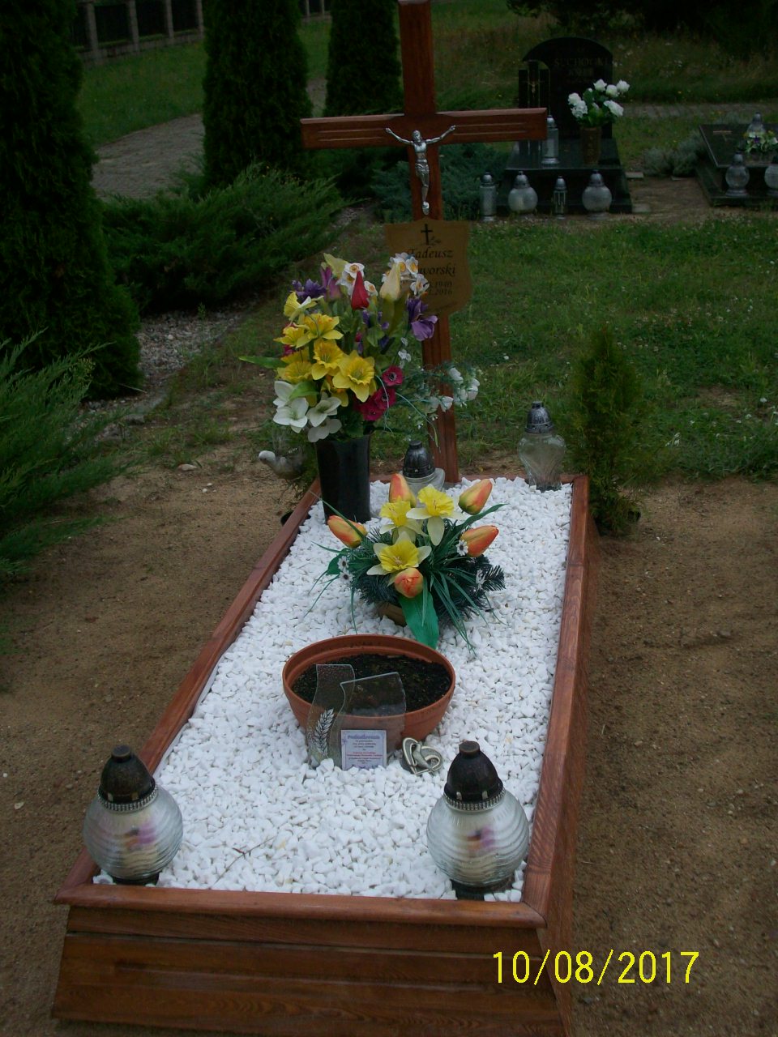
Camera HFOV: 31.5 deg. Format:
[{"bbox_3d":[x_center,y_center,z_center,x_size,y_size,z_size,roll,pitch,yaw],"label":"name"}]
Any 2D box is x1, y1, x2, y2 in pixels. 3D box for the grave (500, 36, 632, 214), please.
[{"bbox_3d":[1.253,-2.810,9.700,0.880,1.024,1.750,0,22,9],"label":"grave"}]

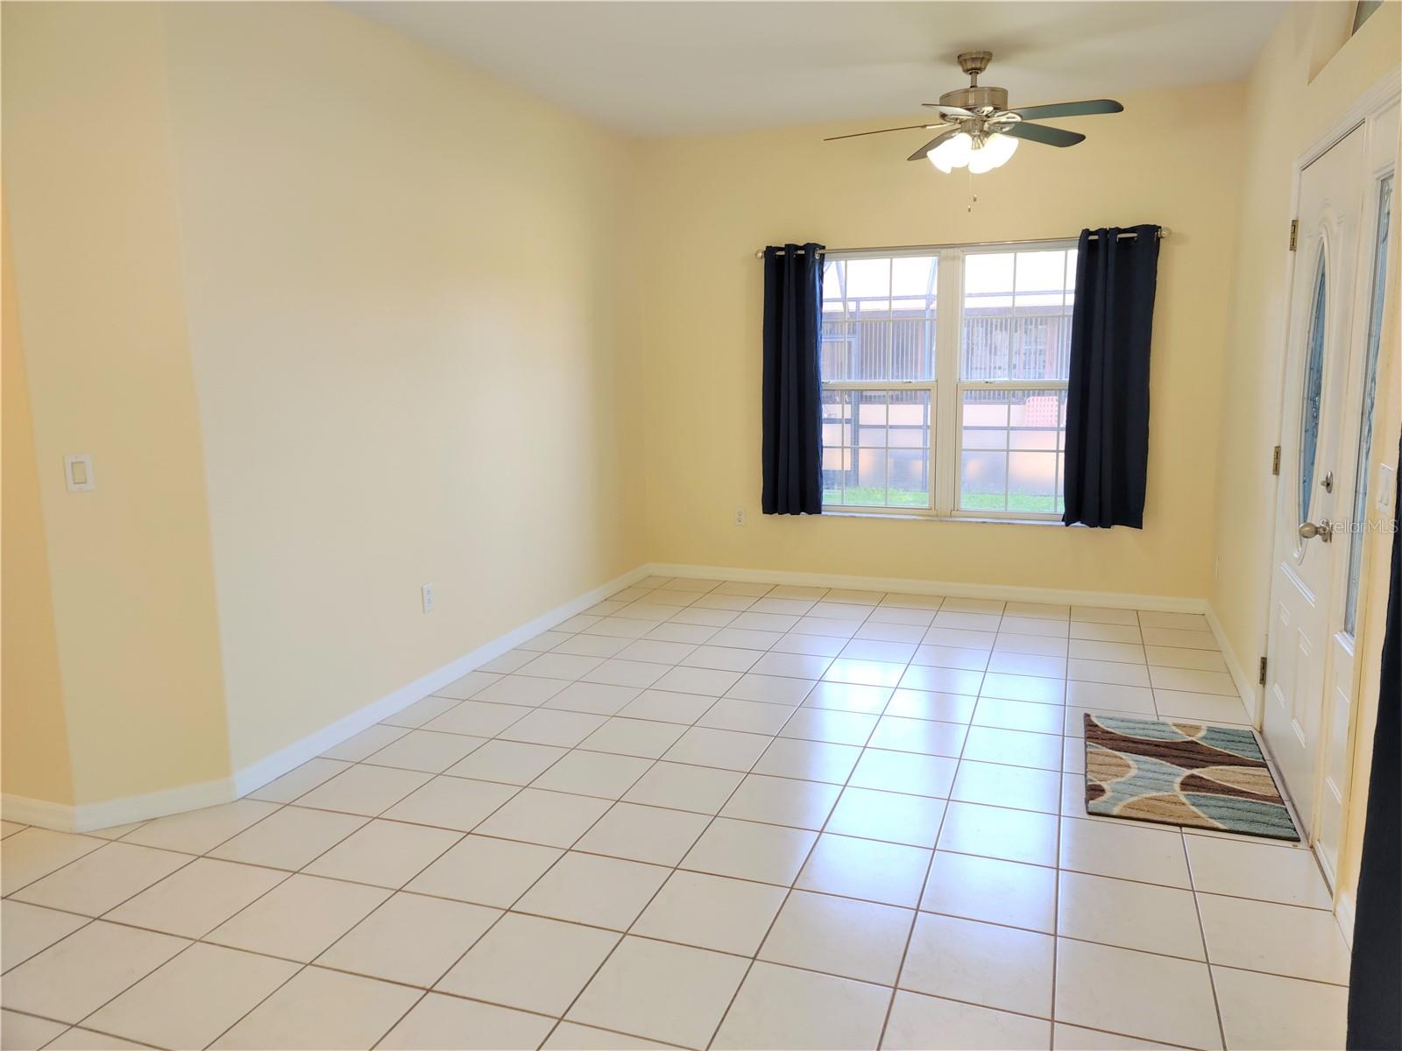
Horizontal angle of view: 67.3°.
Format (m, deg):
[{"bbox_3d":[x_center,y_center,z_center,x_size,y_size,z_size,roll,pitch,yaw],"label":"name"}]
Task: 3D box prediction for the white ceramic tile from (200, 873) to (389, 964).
[{"bbox_3d":[-1.034,1.016,2.733,0.336,0.010,0.340,3,10,19],"label":"white ceramic tile"}]

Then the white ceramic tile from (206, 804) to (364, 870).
[{"bbox_3d":[-1.249,0.951,3.204,0.328,0.010,0.340,3,11,19],"label":"white ceramic tile"}]

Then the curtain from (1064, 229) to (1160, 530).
[{"bbox_3d":[2.138,-0.749,5.475,0.389,1.548,0.110,3,11,20],"label":"curtain"}]

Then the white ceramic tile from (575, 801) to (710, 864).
[{"bbox_3d":[-0.171,0.939,3.217,0.333,0.010,0.337,3,11,20],"label":"white ceramic tile"}]

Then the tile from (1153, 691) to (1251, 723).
[{"bbox_3d":[2.020,0.737,4.254,0.334,0.010,0.337,3,11,20],"label":"tile"}]

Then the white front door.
[{"bbox_3d":[1.931,-0.137,3.226,0.060,2.040,1.278,3,11,19],"label":"white front door"}]

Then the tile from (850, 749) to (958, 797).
[{"bbox_3d":[0.694,0.844,3.576,0.329,0.010,0.340,3,11,19],"label":"tile"}]

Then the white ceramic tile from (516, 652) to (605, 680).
[{"bbox_3d":[-0.651,0.651,4.859,0.333,0.010,0.337,3,11,20],"label":"white ceramic tile"}]

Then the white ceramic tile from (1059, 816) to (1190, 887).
[{"bbox_3d":[1.231,0.956,3.077,0.334,0.010,0.337,3,11,20],"label":"white ceramic tile"}]

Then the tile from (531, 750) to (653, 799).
[{"bbox_3d":[-0.367,0.851,3.588,0.329,0.010,0.340,3,11,19],"label":"tile"}]

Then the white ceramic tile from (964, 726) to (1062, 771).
[{"bbox_3d":[1.134,0.812,3.817,0.336,0.010,0.340,3,10,19],"label":"white ceramic tile"}]

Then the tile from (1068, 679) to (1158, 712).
[{"bbox_3d":[1.697,0.713,4.377,0.333,0.010,0.337,3,11,20],"label":"tile"}]

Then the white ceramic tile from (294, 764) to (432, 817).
[{"bbox_3d":[-1.113,0.875,3.489,0.329,0.010,0.340,3,11,19],"label":"white ceramic tile"}]

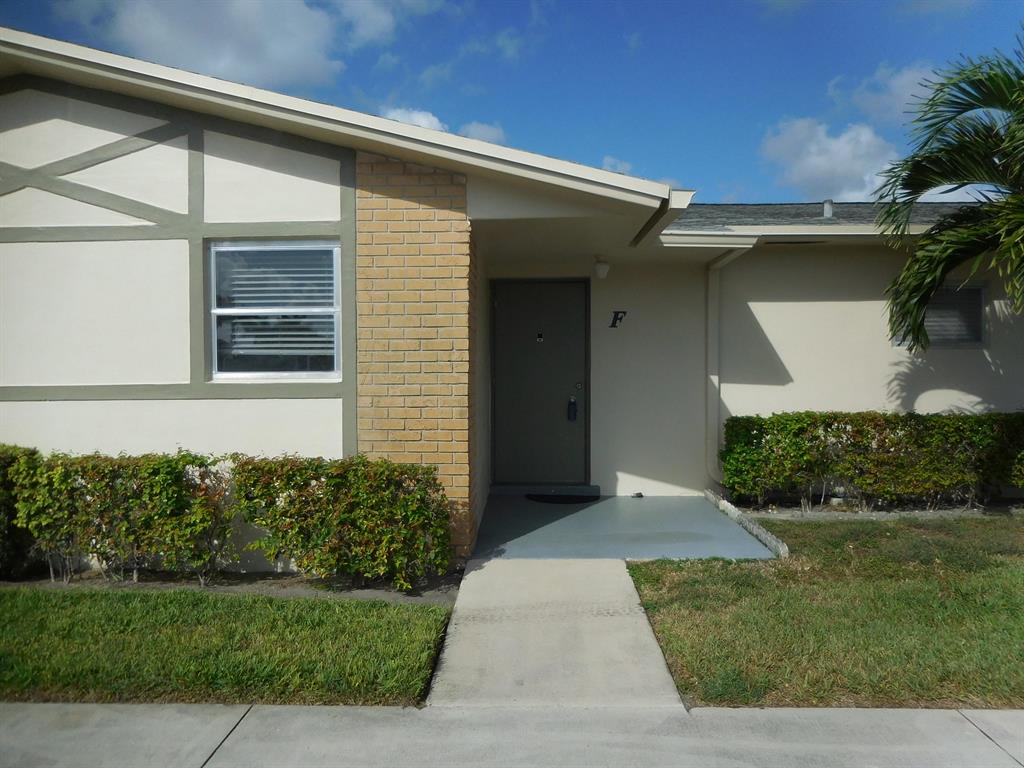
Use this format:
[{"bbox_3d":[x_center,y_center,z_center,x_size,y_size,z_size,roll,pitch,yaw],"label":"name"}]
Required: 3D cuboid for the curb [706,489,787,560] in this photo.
[{"bbox_3d":[1.917,1.120,6.229,0.070,0.100,2.097,0,3,1],"label":"curb"}]

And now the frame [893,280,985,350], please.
[{"bbox_3d":[4.167,-0.662,7.239,0.937,0.660,0.090,0,2,1],"label":"frame"}]

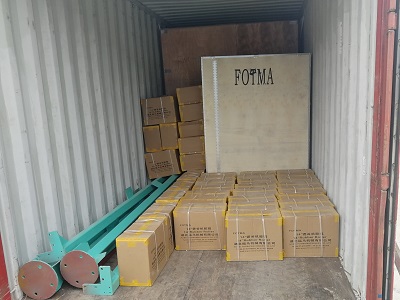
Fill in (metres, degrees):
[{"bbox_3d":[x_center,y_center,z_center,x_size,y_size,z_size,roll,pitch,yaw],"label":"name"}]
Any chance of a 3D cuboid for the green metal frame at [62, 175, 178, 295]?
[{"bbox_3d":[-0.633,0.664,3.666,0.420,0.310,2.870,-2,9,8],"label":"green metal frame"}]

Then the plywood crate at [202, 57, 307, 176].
[{"bbox_3d":[0.782,-0.354,4.573,1.371,1.871,0.900,-2,9,4],"label":"plywood crate"}]

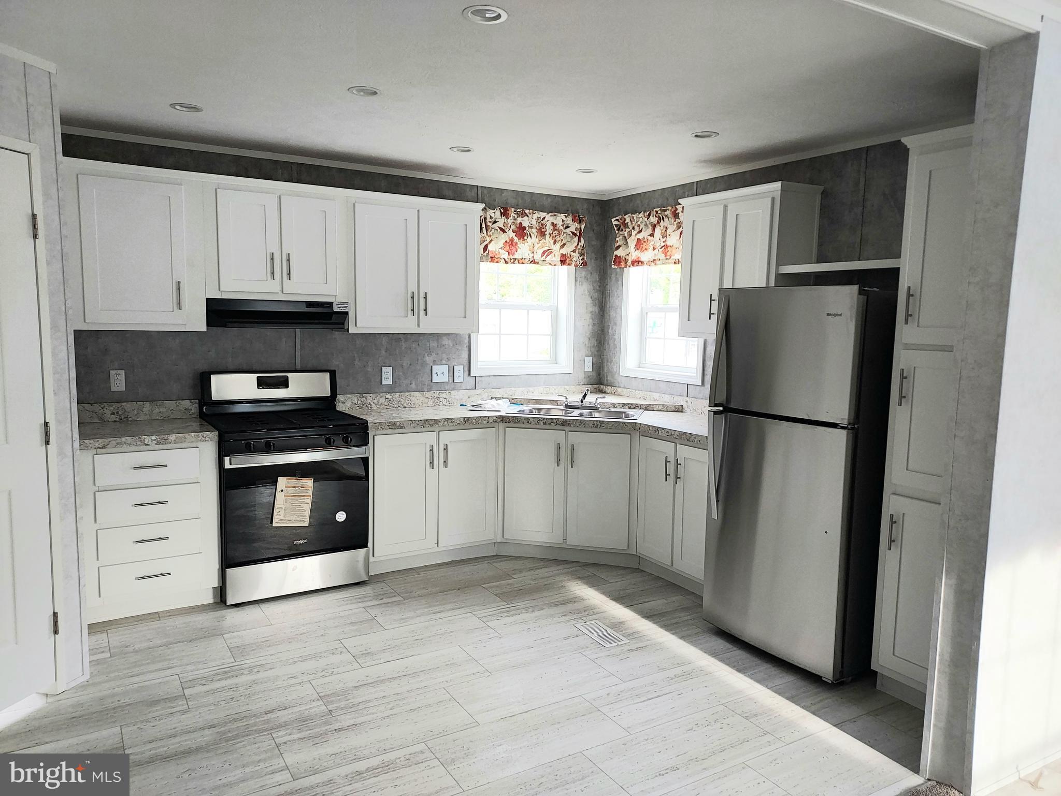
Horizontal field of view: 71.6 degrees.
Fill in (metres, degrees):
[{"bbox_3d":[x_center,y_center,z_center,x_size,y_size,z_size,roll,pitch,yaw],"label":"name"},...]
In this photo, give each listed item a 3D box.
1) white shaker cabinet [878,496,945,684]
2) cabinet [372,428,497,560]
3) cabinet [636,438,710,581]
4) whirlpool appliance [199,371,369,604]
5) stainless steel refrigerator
[{"bbox_3d":[1.841,0.766,3.029,0.685,0.800,0.430,-2,7,-32],"label":"white shaker cabinet"},{"bbox_3d":[-0.701,0.542,4.670,0.838,0.800,0.550,-2,7,-32],"label":"cabinet"},{"bbox_3d":[1.079,0.614,4.365,0.555,0.800,0.700,-2,7,-32],"label":"cabinet"},{"bbox_3d":[-1.376,0.456,4.141,0.756,1.185,0.690,-2,7,-32],"label":"whirlpool appliance"},{"bbox_3d":[1.391,0.339,3.484,0.800,1.678,0.747,-2,7,-32],"label":"stainless steel refrigerator"}]

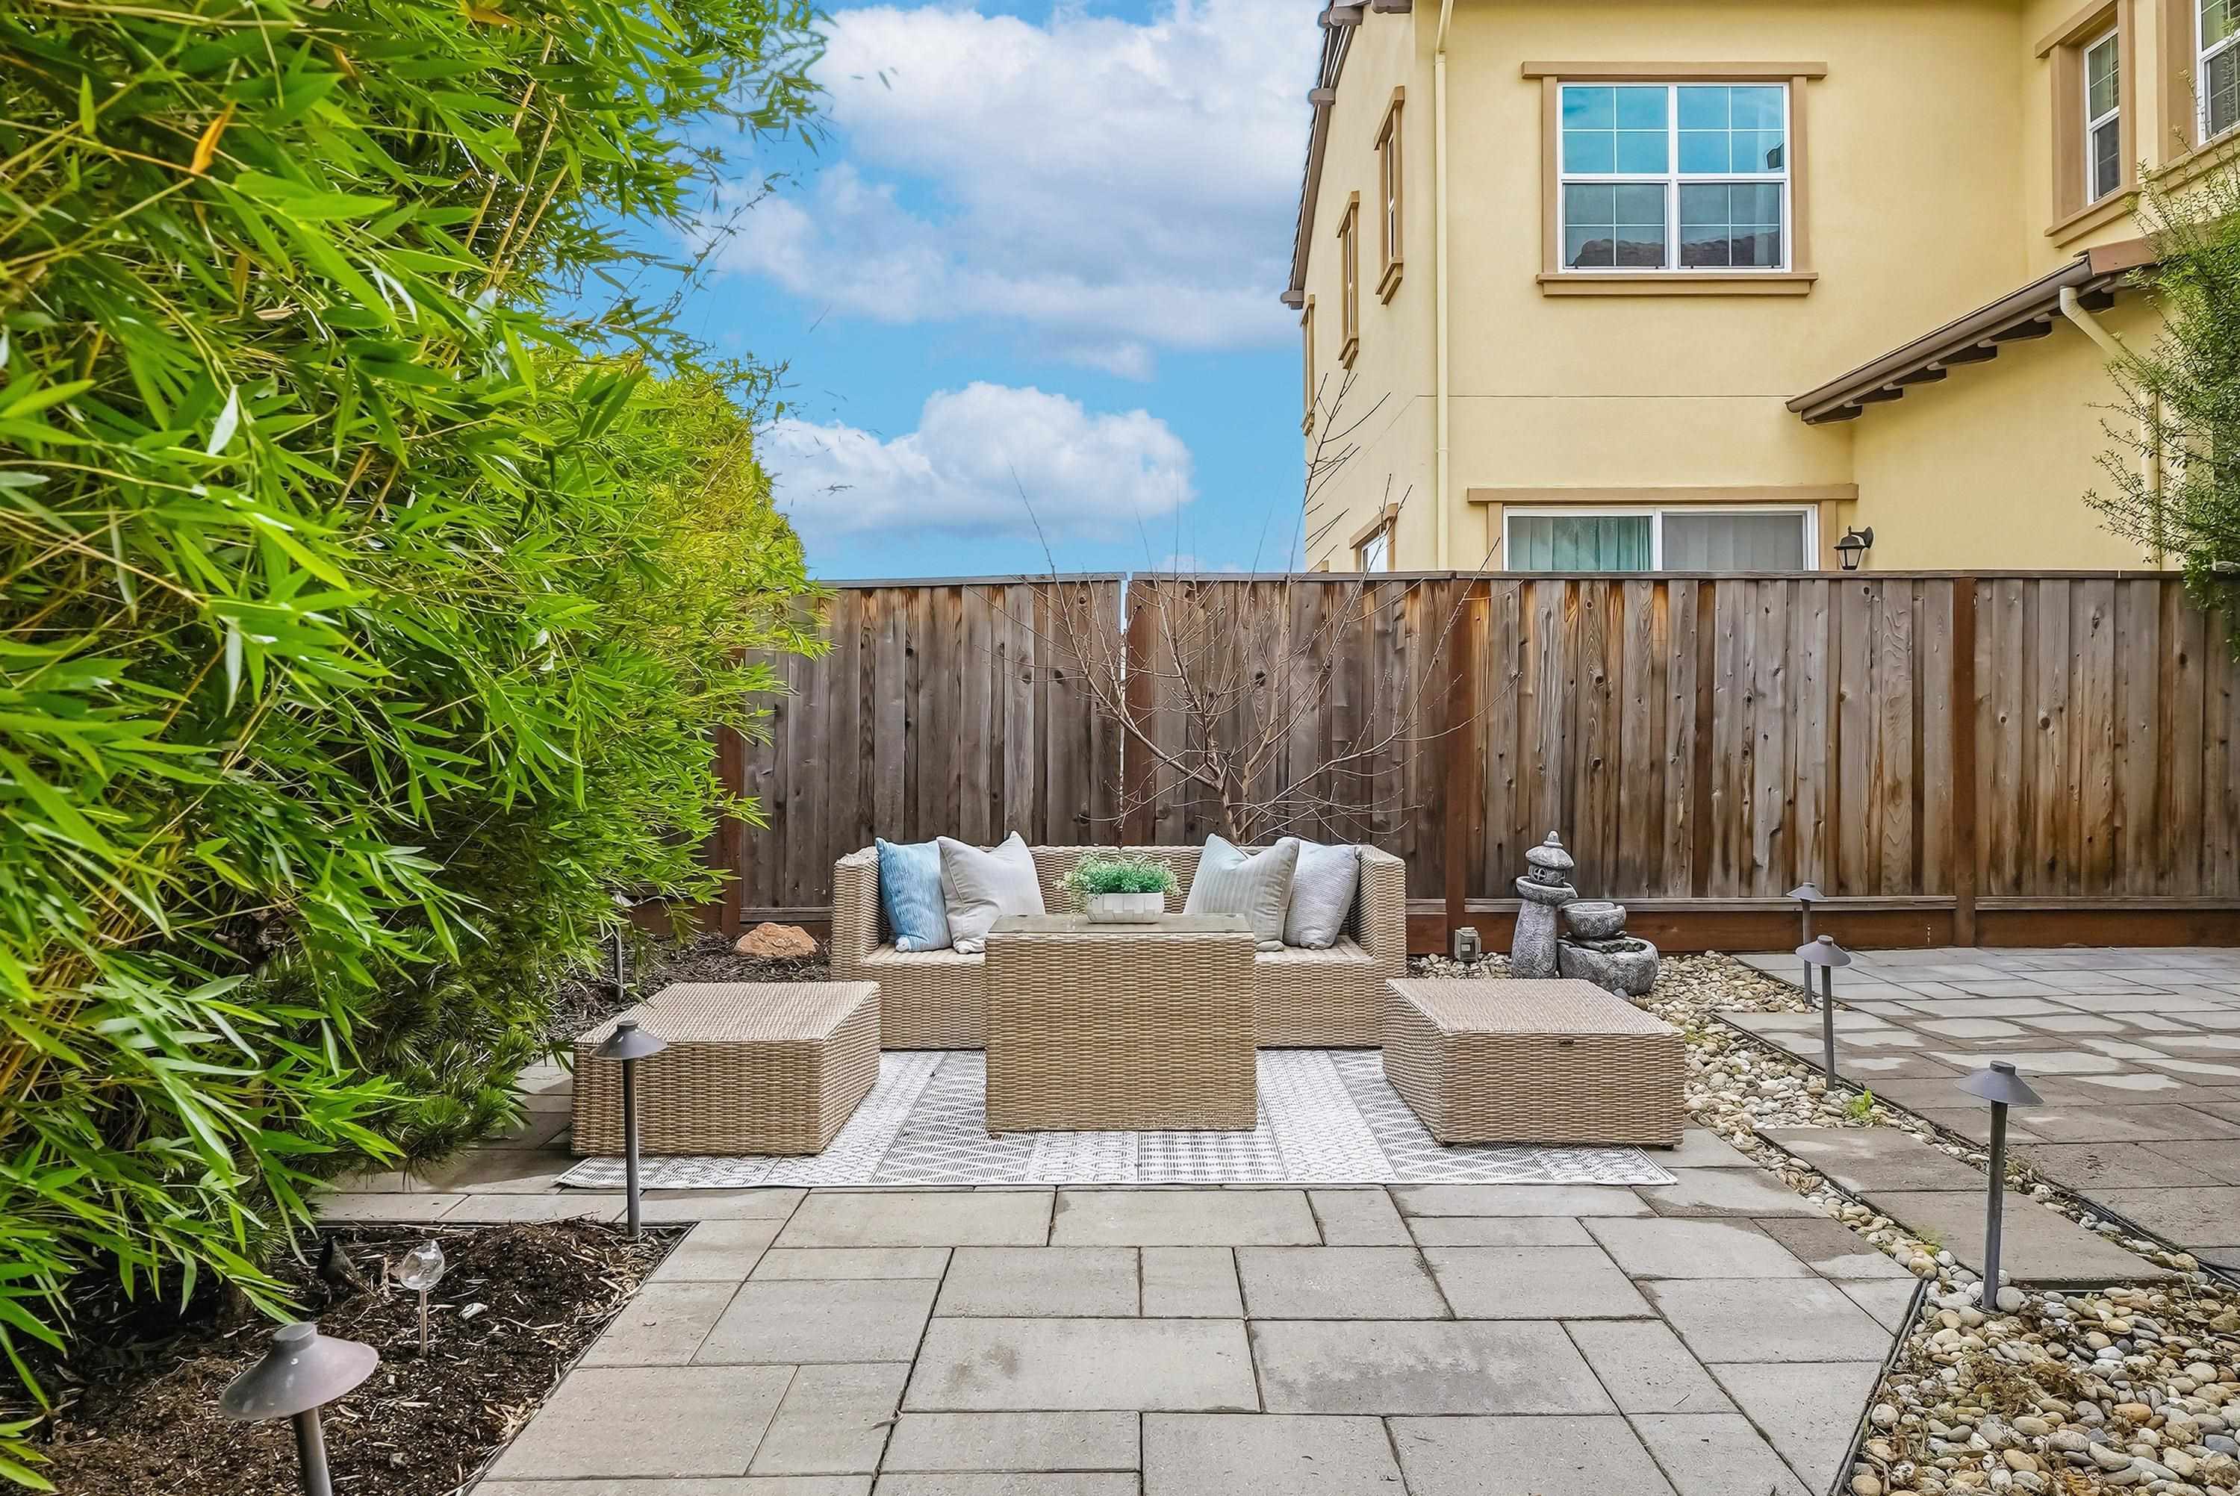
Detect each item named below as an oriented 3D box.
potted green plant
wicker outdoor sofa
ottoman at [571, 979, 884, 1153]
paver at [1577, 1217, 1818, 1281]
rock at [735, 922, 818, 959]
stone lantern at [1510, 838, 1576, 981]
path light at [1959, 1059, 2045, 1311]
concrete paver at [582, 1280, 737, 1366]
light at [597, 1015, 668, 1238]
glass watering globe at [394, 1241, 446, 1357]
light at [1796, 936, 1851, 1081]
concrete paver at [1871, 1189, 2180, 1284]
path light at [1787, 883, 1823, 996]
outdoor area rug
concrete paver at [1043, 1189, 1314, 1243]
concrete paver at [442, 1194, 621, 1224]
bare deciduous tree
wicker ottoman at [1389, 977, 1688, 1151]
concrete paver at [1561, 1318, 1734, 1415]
[{"bbox_3d":[0.005,0.415,4.488,0.332,0.203,0.188,0,1,0],"label":"potted green plant"},{"bbox_3d":[0.000,0.733,5.588,2.032,0.664,0.694,0,1,0],"label":"wicker outdoor sofa"},{"bbox_3d":[-1.114,0.925,4.396,0.659,0.317,0.858,0,1,1],"label":"ottoman"},{"bbox_3d":[1.268,1.127,3.295,0.402,0.054,0.392,0,1,1],"label":"paver"},{"bbox_3d":[-1.680,0.922,7.331,0.382,0.154,0.268,0,1,0],"label":"rock"},{"bbox_3d":[1.944,0.716,6.872,0.282,0.659,0.263,0,1,0],"label":"stone lantern"},{"bbox_3d":[1.737,0.863,2.962,0.166,0.500,0.166,0,1,1],"label":"path light"},{"bbox_3d":[-0.892,1.156,2.940,0.204,0.055,0.400,0,1,1],"label":"concrete paver"},{"bbox_3d":[-1.113,0.868,3.402,0.166,0.500,0.166,0,1,1],"label":"light"},{"bbox_3d":[-1.279,1.003,2.752,0.085,0.210,0.085,0,1,0],"label":"glass watering globe"},{"bbox_3d":[2.261,0.840,4.792,0.176,0.481,0.176,-3,1,0],"label":"light"},{"bbox_3d":[1.992,1.121,3.387,0.402,0.054,0.595,0,1,1],"label":"concrete paver"},{"bbox_3d":[2.760,0.777,6.000,0.166,0.500,0.166,0,1,1],"label":"path light"},{"bbox_3d":[-0.007,1.070,4.802,2.840,0.010,2.060,0,1,1],"label":"outdoor area rug"},{"bbox_3d":[0.153,1.135,3.532,0.617,0.055,0.392,0,1,1],"label":"concrete paver"},{"bbox_3d":[-1.396,1.141,3.617,0.419,0.055,0.212,0,1,1],"label":"concrete paver"},{"bbox_3d":[0.598,-0.341,6.588,2.100,2.730,1.800,0,1,1],"label":"bare deciduous tree"},{"bbox_3d":[1.201,0.923,4.471,0.662,0.317,0.828,0,1,0],"label":"wicker ottoman"},{"bbox_3d":[0.957,1.151,2.727,0.200,0.055,0.394,0,1,1],"label":"concrete paver"}]

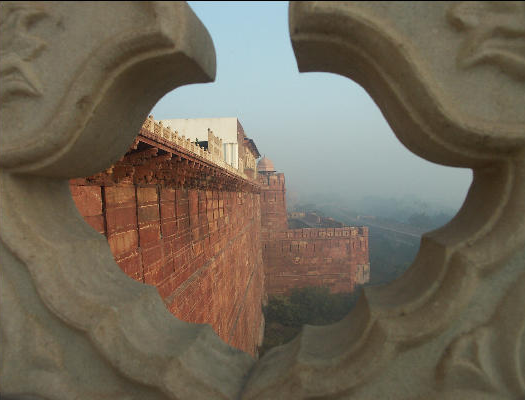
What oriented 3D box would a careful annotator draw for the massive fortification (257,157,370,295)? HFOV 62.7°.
[{"bbox_3d":[9.700,5.600,92.000,23.500,28.500,17.000,0,0,-4],"label":"massive fortification"}]

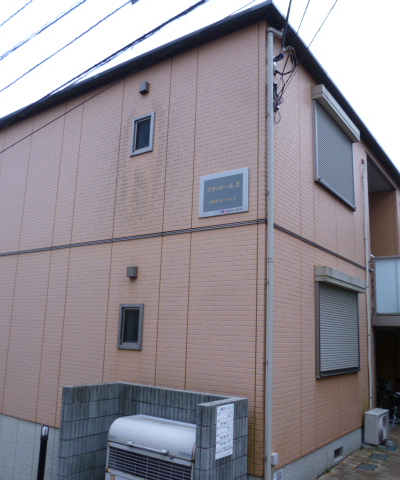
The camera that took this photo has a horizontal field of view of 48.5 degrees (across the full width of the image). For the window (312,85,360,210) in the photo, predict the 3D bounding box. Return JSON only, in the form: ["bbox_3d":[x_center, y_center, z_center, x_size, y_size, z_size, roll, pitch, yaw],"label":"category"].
[{"bbox_3d":[2.425,-1.493,7.796,0.220,1.570,2.150,-6,-14,35],"label":"window"}]

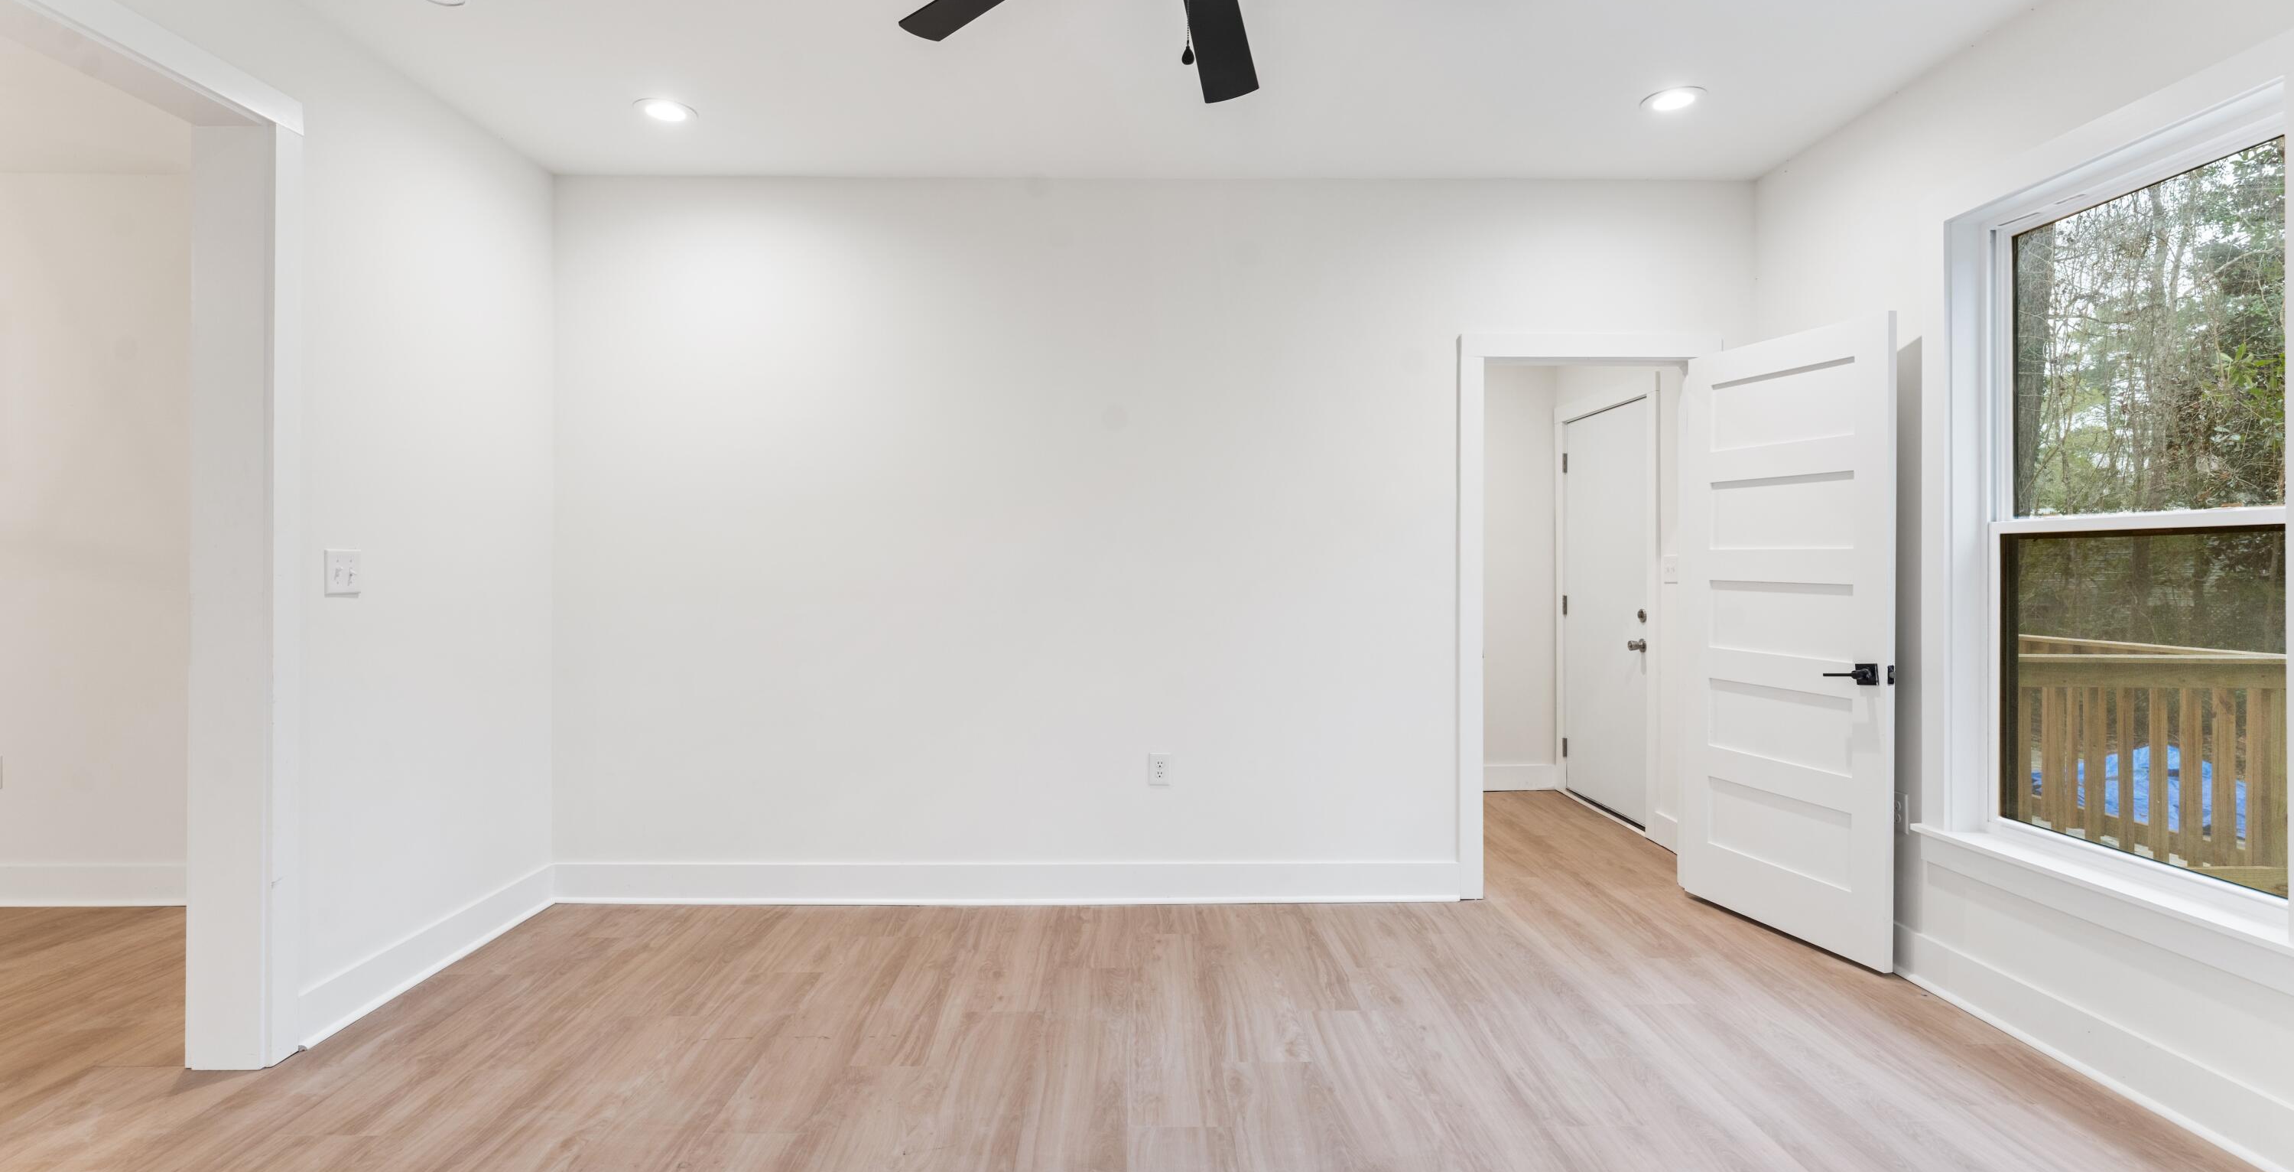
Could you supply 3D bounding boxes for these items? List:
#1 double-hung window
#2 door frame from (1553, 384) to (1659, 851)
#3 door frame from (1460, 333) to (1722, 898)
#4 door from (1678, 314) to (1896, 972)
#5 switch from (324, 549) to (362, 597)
[{"bbox_3d":[2.550,-0.165,2.620,0.100,1.820,0.890,0,1,-1],"label":"double-hung window"},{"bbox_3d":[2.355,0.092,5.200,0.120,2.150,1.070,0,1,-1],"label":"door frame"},{"bbox_3d":[1.697,0.118,3.945,1.005,2.160,0.140,0,1,-1],"label":"door frame"},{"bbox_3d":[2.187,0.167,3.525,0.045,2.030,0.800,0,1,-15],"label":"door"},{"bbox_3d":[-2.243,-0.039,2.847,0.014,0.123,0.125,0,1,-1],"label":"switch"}]

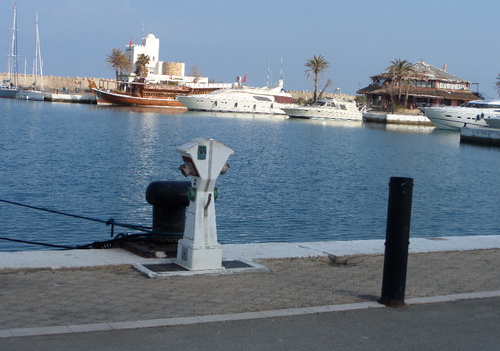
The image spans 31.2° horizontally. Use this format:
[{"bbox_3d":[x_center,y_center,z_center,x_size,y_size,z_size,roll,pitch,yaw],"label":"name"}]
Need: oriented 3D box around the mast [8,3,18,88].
[{"bbox_3d":[-50.971,-28.018,193.000,0.300,18.300,0.300,2,5,-20],"label":"mast"}]

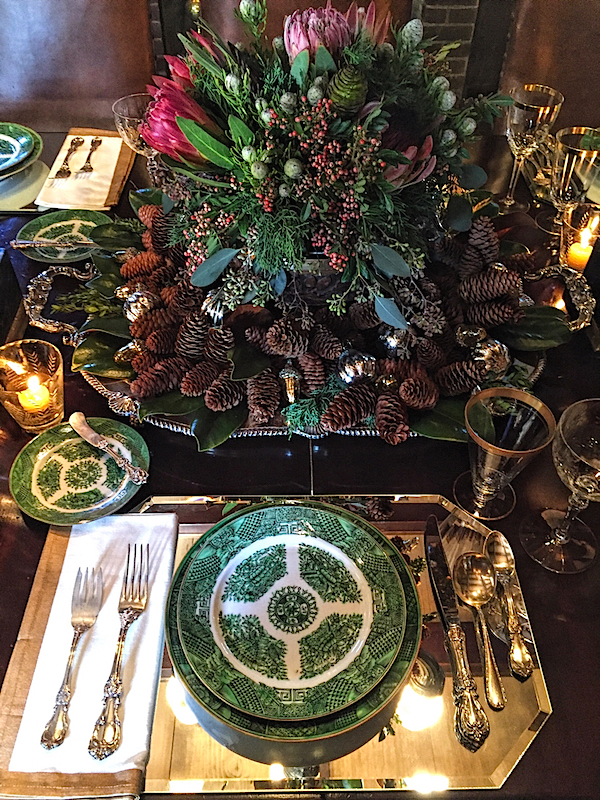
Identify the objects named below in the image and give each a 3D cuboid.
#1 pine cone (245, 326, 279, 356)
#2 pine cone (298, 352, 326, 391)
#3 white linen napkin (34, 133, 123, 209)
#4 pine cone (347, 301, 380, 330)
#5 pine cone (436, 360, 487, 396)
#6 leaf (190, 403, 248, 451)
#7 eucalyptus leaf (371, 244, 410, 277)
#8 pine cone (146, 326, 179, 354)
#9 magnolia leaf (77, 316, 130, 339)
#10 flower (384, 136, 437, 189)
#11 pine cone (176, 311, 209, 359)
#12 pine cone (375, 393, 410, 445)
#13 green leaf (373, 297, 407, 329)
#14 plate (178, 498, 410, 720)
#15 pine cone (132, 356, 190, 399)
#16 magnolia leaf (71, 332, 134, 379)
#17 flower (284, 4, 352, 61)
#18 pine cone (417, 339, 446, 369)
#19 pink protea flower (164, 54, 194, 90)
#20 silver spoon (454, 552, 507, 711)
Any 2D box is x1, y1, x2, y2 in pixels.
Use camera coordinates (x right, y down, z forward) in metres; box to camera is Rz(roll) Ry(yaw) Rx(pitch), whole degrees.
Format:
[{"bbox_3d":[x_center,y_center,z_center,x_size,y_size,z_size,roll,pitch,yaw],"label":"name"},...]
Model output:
[{"bbox_3d":[-0.044,-0.073,0.865,0.057,0.031,0.031,31,36,17],"label":"pine cone"},{"bbox_3d":[0.015,-0.034,0.862,0.036,0.036,0.066,-4,54,-4],"label":"pine cone"},{"bbox_3d":[-0.409,-0.440,1.282,0.125,0.013,0.270,-1,46,-1],"label":"white linen napkin"},{"bbox_3d":[0.094,-0.121,0.922,0.066,0.038,0.038,-32,54,-33],"label":"pine cone"},{"bbox_3d":[0.202,-0.028,0.832,0.078,0.041,0.041,-20,50,-18],"label":"pine cone"},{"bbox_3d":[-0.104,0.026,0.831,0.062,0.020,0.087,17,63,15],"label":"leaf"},{"bbox_3d":[0.120,-0.185,0.891,0.068,0.012,0.034,39,97,3],"label":"eucalyptus leaf"},{"bbox_3d":[-0.168,-0.075,0.844,0.062,0.036,0.036,-16,49,-18],"label":"pine cone"},{"bbox_3d":[-0.262,-0.097,0.936,0.100,0.020,0.050,-4,59,-2],"label":"magnolia leaf"},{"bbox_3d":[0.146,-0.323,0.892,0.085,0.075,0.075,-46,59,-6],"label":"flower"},{"bbox_3d":[-0.142,-0.089,0.892,0.042,0.042,0.072,3,63,3],"label":"pine cone"},{"bbox_3d":[0.107,0.021,0.773,0.040,0.040,0.070,-9,60,-8],"label":"pine cone"},{"bbox_3d":[0.112,-0.106,0.820,0.062,0.010,0.026,43,92,7],"label":"green leaf"},{"bbox_3d":[-0.007,0.198,0.646,0.217,0.022,0.217,0,47,0],"label":"plate"},{"bbox_3d":[-0.179,-0.033,0.862,0.080,0.038,0.038,-28,53,-19],"label":"pine cone"},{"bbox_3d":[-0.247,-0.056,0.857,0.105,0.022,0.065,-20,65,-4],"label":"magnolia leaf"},{"bbox_3d":[0.020,-0.382,0.707,0.072,0.074,0.072,0,43,0],"label":"flower"},{"bbox_3d":[0.161,-0.056,0.819,0.035,0.058,0.035,-40,51,11],"label":"pine cone"},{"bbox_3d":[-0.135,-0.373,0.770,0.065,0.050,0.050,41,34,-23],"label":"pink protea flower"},{"bbox_3d":[0.176,0.211,0.633,0.043,0.025,0.152,1,46,0],"label":"silver spoon"}]

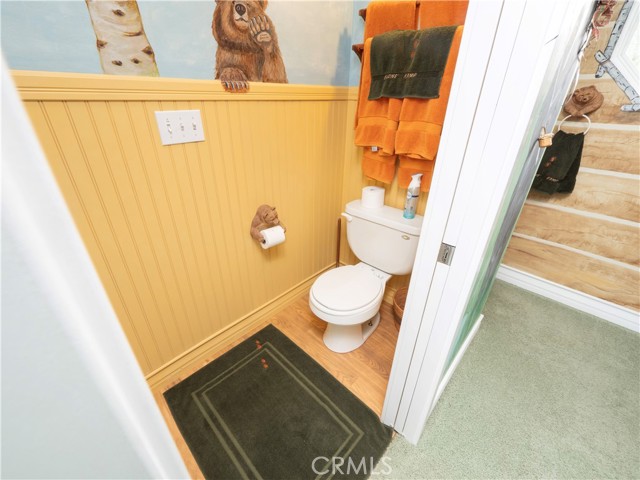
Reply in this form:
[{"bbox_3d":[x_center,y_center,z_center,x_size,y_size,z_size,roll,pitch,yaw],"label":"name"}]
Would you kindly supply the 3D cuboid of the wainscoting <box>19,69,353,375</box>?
[{"bbox_3d":[-0.324,-0.078,1.448,0.050,1.303,1.435,24,36,36],"label":"wainscoting"}]

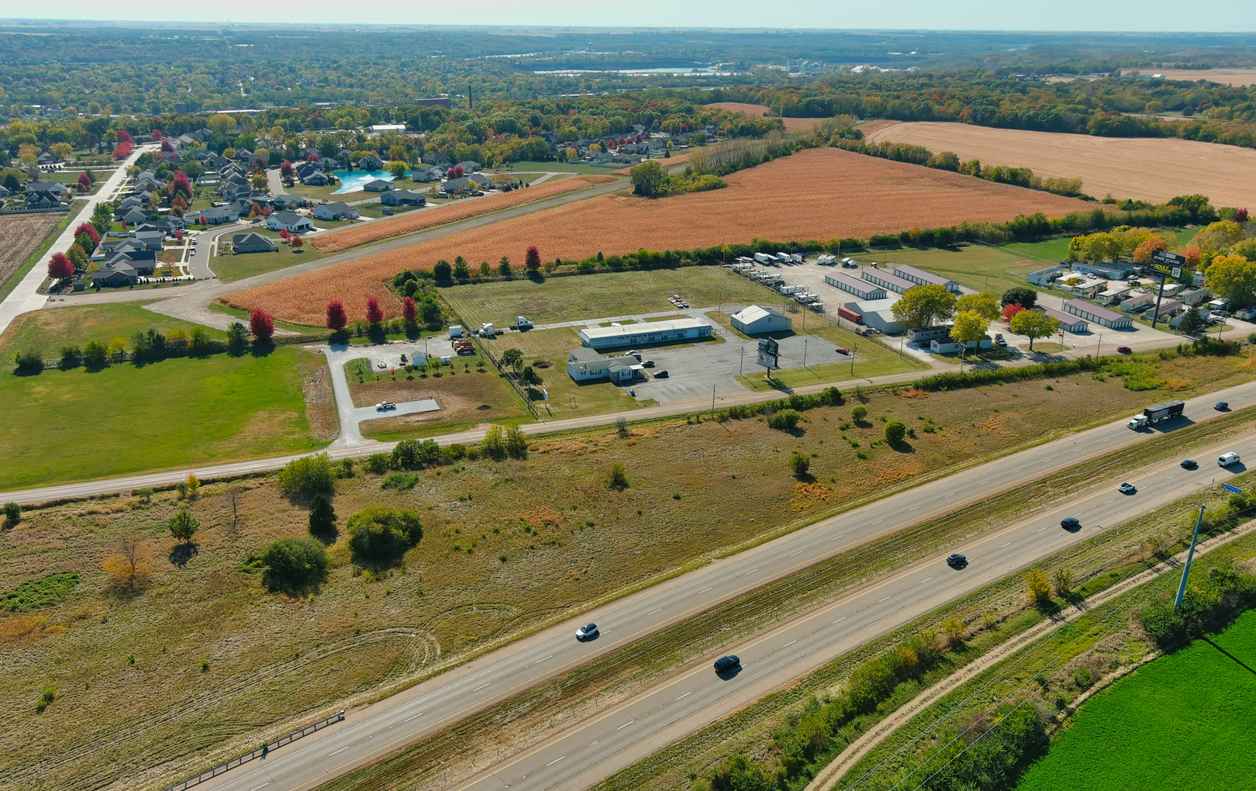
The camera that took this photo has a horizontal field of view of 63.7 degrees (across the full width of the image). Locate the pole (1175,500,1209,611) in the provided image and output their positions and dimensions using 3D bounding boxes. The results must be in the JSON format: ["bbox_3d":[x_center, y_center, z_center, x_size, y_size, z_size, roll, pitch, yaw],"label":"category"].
[{"bbox_3d":[101.149,29.973,181.868,0.900,22.400,3.500,-12,24,-31],"label":"pole"}]

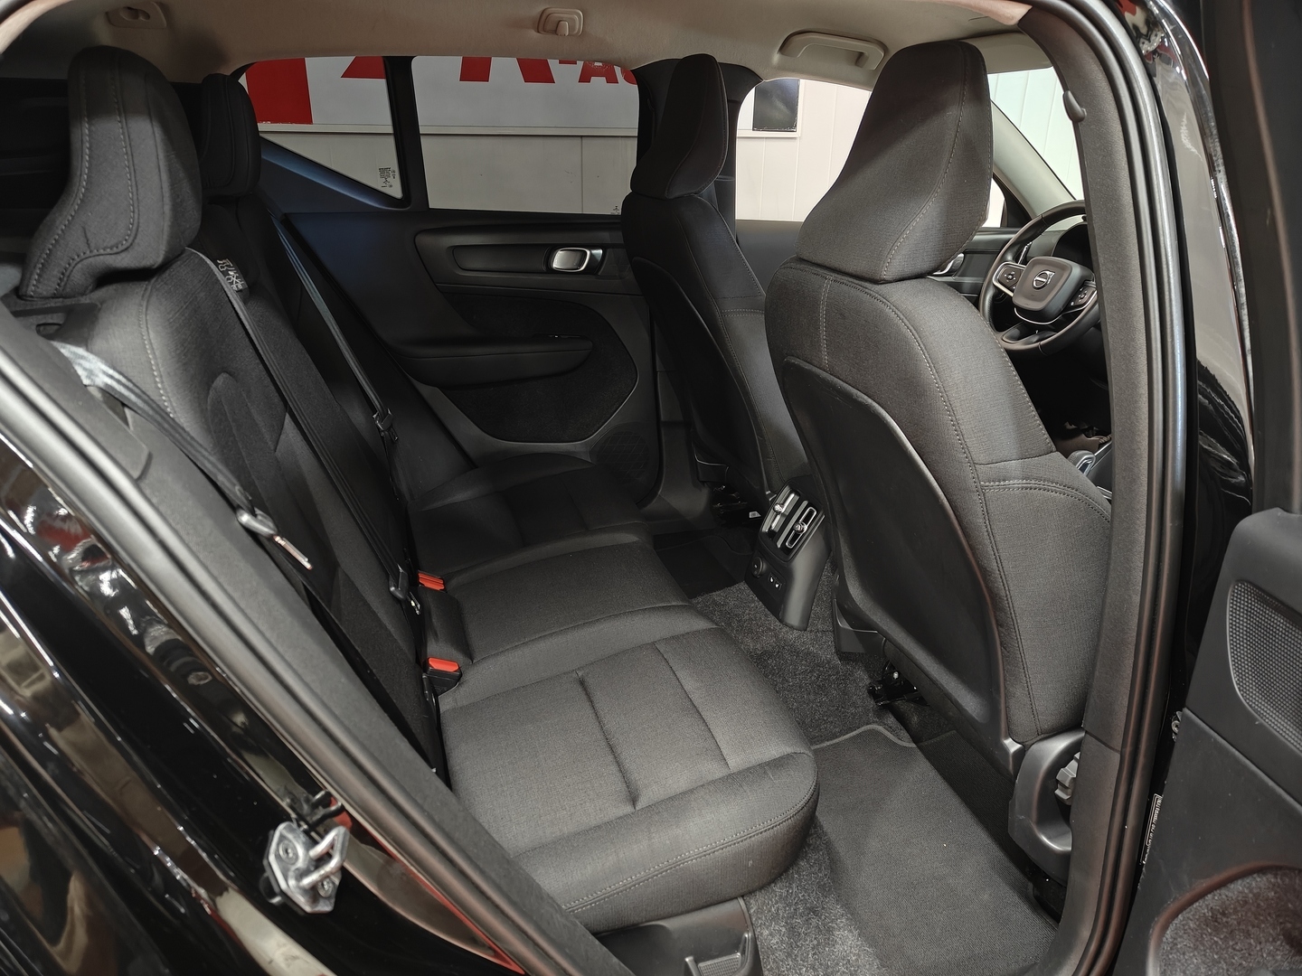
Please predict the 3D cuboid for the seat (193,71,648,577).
[{"bbox_3d":[-0.405,-0.245,1.624,0.700,0.906,0.556,-6,24,-16],"label":"seat"}]

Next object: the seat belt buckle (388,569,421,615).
[{"bbox_3d":[-0.342,0.143,1.250,0.028,0.070,0.050,-23,27,-8],"label":"seat belt buckle"}]

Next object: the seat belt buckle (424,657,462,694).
[{"bbox_3d":[-0.280,0.258,1.215,0.044,0.058,0.030,-6,24,-16],"label":"seat belt buckle"}]

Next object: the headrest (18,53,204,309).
[{"bbox_3d":[-0.436,-0.263,0.749,0.134,0.198,0.247,-6,24,-16],"label":"headrest"}]

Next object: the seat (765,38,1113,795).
[{"bbox_3d":[0.602,-0.025,1.217,0.865,1.012,0.551,-6,24,-16],"label":"seat"}]

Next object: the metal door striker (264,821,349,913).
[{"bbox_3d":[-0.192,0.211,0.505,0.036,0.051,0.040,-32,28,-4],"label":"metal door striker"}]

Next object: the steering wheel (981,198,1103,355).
[{"bbox_3d":[0.876,-0.466,1.972,0.110,0.370,0.375,24,13,-26],"label":"steering wheel"}]

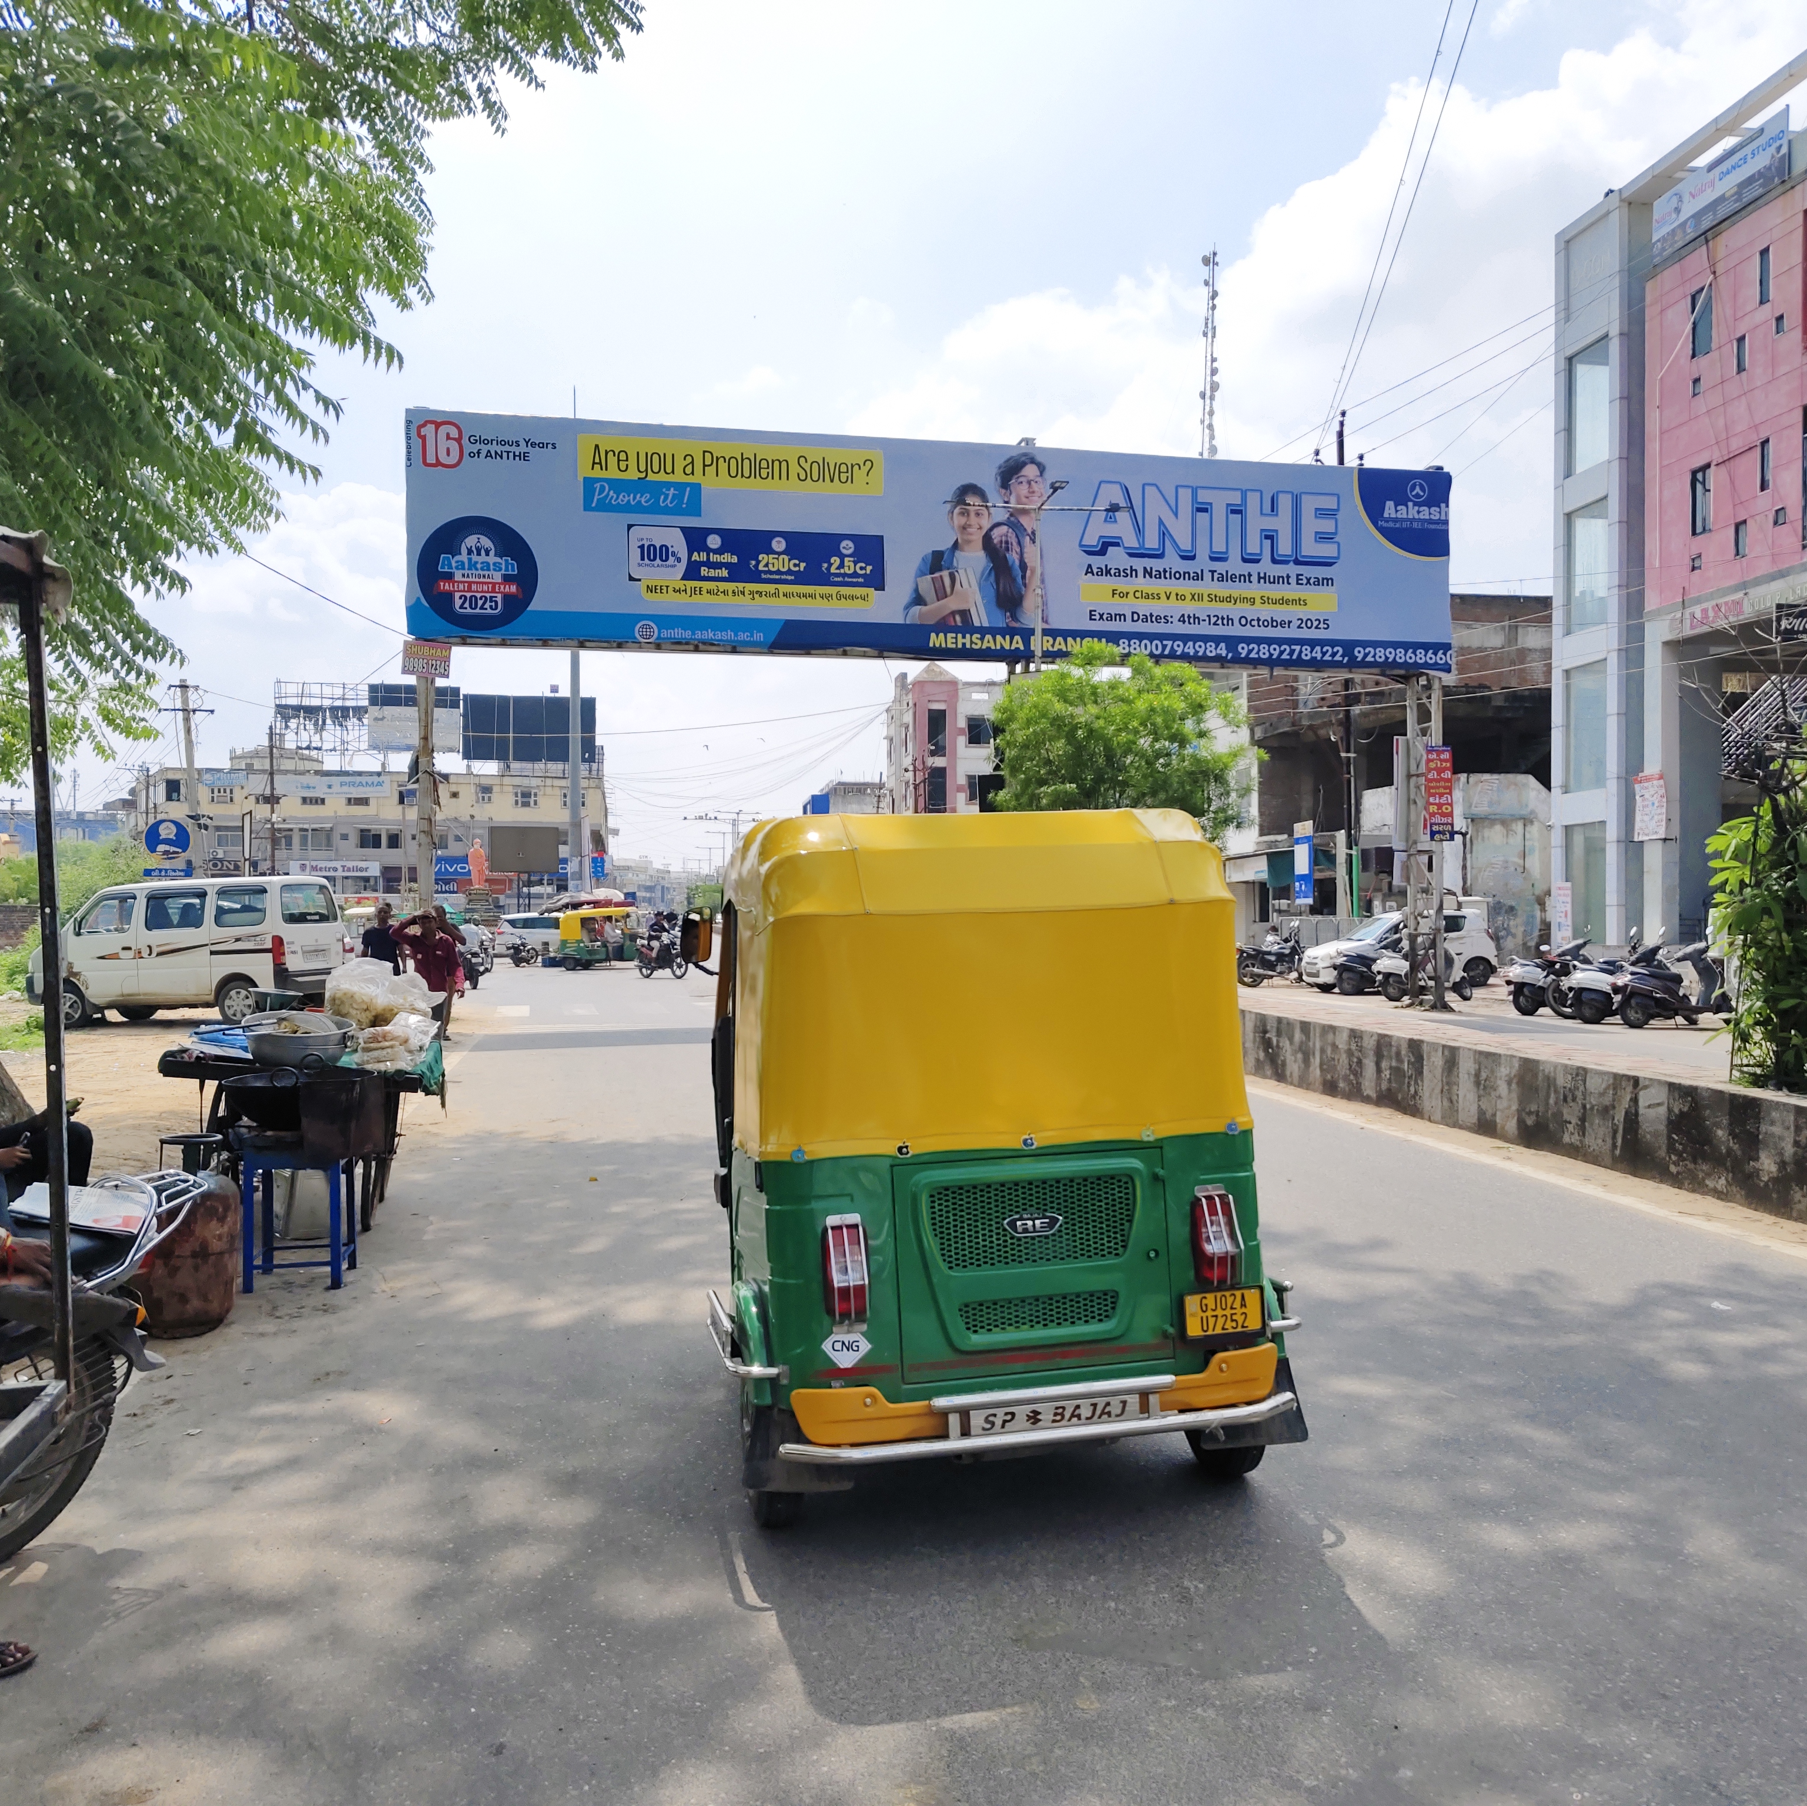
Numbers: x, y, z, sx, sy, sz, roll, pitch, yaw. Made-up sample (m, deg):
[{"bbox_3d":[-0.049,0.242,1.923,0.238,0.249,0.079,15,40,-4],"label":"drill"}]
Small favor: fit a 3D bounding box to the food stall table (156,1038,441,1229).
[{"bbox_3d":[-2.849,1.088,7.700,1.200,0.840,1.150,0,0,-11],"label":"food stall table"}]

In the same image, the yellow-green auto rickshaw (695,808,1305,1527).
[{"bbox_3d":[0.060,0.620,4.800,1.360,1.700,2.650,-2,0,-11],"label":"yellow-green auto rickshaw"}]

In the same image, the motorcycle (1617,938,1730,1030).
[{"bbox_3d":[8.850,0.880,18.200,1.780,1.120,0.680,0,0,-13],"label":"motorcycle"}]

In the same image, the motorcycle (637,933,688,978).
[{"bbox_3d":[-5.770,1.280,38.300,2.000,1.100,0.740,0,-1,42],"label":"motorcycle"}]

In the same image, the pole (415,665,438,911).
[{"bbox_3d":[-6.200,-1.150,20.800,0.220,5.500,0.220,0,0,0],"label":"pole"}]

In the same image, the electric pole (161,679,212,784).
[{"bbox_3d":[-18.568,-2.049,42.000,1.350,7.600,0.350,-5,0,-12],"label":"electric pole"}]

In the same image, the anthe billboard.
[{"bbox_3d":[0.831,-5.106,23.340,15.490,3.090,0.500,0,0,-12],"label":"anthe billboard"}]

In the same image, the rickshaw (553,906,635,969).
[{"bbox_3d":[-7.850,0.920,41.000,2.600,1.680,1.300,0,0,12],"label":"rickshaw"}]

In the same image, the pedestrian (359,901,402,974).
[{"bbox_3d":[-5.750,0.820,17.600,0.500,1.620,0.320,0,0,-14],"label":"pedestrian"}]

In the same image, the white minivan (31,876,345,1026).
[{"bbox_3d":[-8.680,0.600,19.300,3.650,1.800,1.500,-1,0,12],"label":"white minivan"}]

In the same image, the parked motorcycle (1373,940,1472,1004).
[{"bbox_3d":[8.850,1.090,27.300,1.770,1.130,0.700,0,0,-10],"label":"parked motorcycle"}]

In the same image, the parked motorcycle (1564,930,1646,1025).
[{"bbox_3d":[9.750,1.021,21.500,1.800,1.180,0.700,0,0,-10],"label":"parked motorcycle"}]

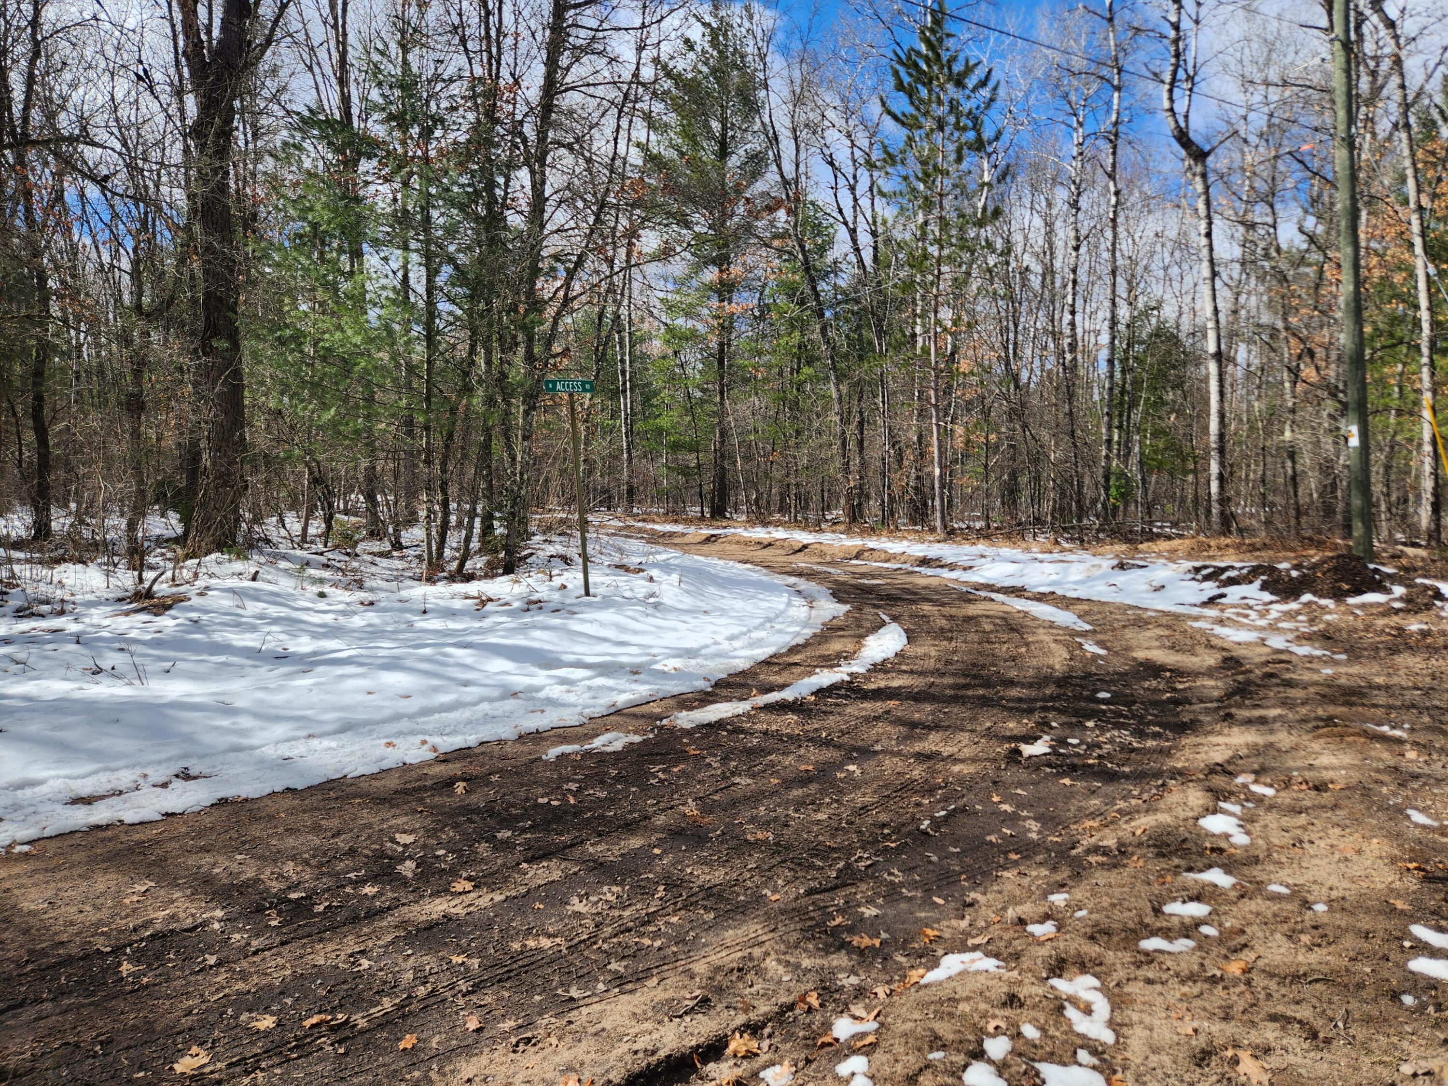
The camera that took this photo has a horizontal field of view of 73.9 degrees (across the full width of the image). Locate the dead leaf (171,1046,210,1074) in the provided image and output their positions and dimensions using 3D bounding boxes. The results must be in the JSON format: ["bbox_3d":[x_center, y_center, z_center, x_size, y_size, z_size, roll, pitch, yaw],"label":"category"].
[{"bbox_3d":[-1.439,1.395,2.598,0.092,0.025,0.110,-1,3,-18],"label":"dead leaf"}]

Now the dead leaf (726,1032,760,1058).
[{"bbox_3d":[0.052,1.389,2.664,0.092,0.030,0.085,0,3,0],"label":"dead leaf"}]

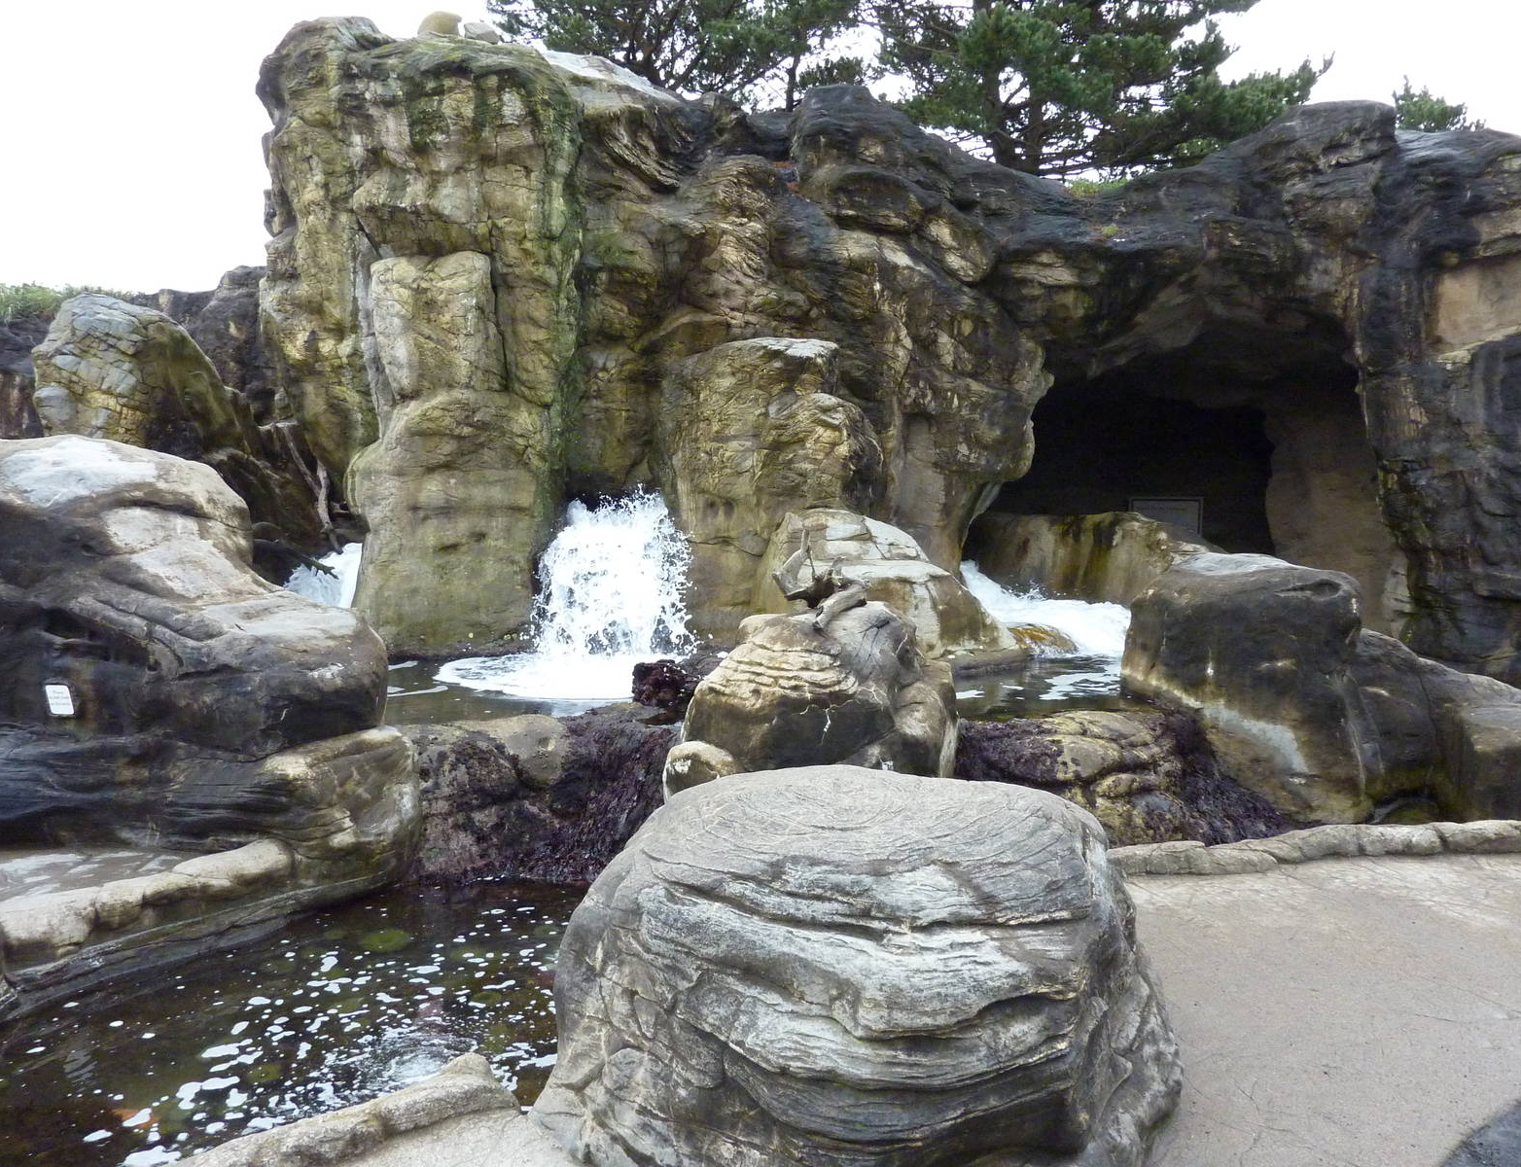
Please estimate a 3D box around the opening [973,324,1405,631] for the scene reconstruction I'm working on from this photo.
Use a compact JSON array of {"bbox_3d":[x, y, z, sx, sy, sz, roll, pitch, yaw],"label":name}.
[{"bbox_3d":[3.400,-0.820,9.100,3.200,2.400,1.600,1,5,9],"label":"opening"}]

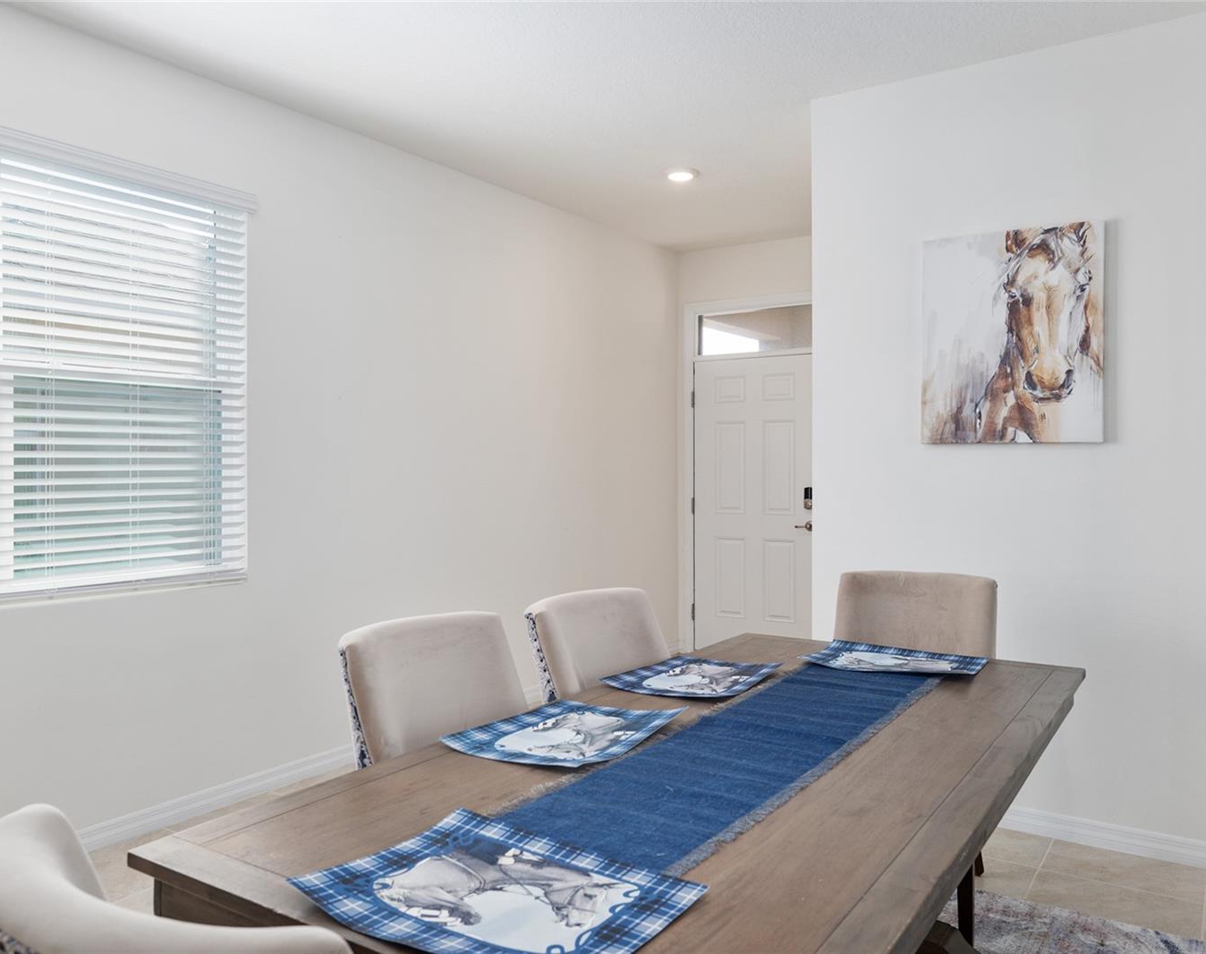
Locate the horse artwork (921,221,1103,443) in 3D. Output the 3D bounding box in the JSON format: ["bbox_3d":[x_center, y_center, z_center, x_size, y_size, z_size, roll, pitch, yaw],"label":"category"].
[{"bbox_3d":[1.480,-0.503,3.475,0.612,0.764,0.035,1,1,34],"label":"horse artwork"}]

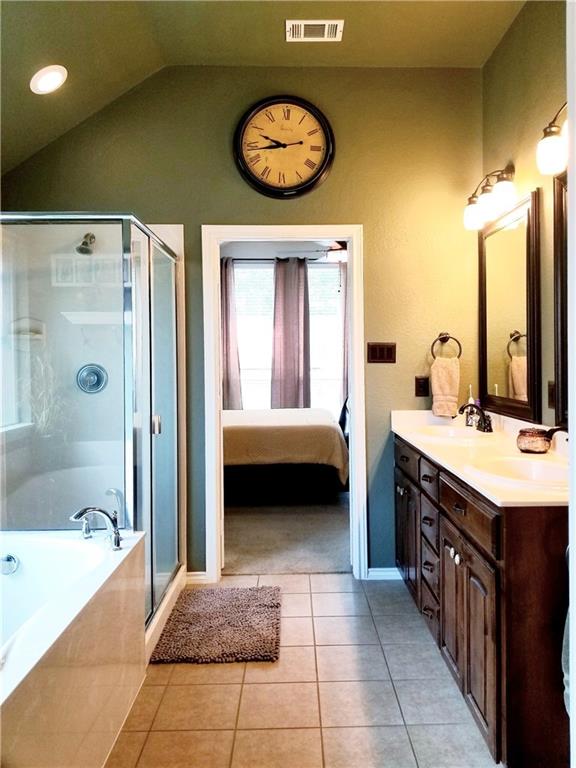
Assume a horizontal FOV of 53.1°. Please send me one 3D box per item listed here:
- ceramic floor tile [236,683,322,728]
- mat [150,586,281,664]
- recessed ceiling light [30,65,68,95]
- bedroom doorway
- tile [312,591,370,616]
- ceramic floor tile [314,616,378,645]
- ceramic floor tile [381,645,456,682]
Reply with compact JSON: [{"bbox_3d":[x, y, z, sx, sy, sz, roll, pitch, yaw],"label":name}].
[{"bbox_3d":[-0.033,1.232,2.212,0.303,0.010,0.303,-1,2,1],"label":"ceramic floor tile"},{"bbox_3d":[-0.328,1.200,2.926,0.571,0.030,0.763,-1,2,0],"label":"mat"},{"bbox_3d":[-1.208,-1.544,2.916,0.205,0.030,0.205,-32,1,1],"label":"recessed ceiling light"},{"bbox_3d":[-0.021,0.125,3.487,0.961,2.123,0.150,-1,2,0],"label":"bedroom doorway"},{"bbox_3d":[0.279,1.191,3.135,0.304,0.010,0.298,-1,2,0],"label":"tile"},{"bbox_3d":[0.278,1.209,2.819,0.303,0.010,0.303,-1,2,1],"label":"ceramic floor tile"},{"bbox_3d":[0.572,1.211,2.530,0.280,0.010,0.298,-1,2,0],"label":"ceramic floor tile"}]

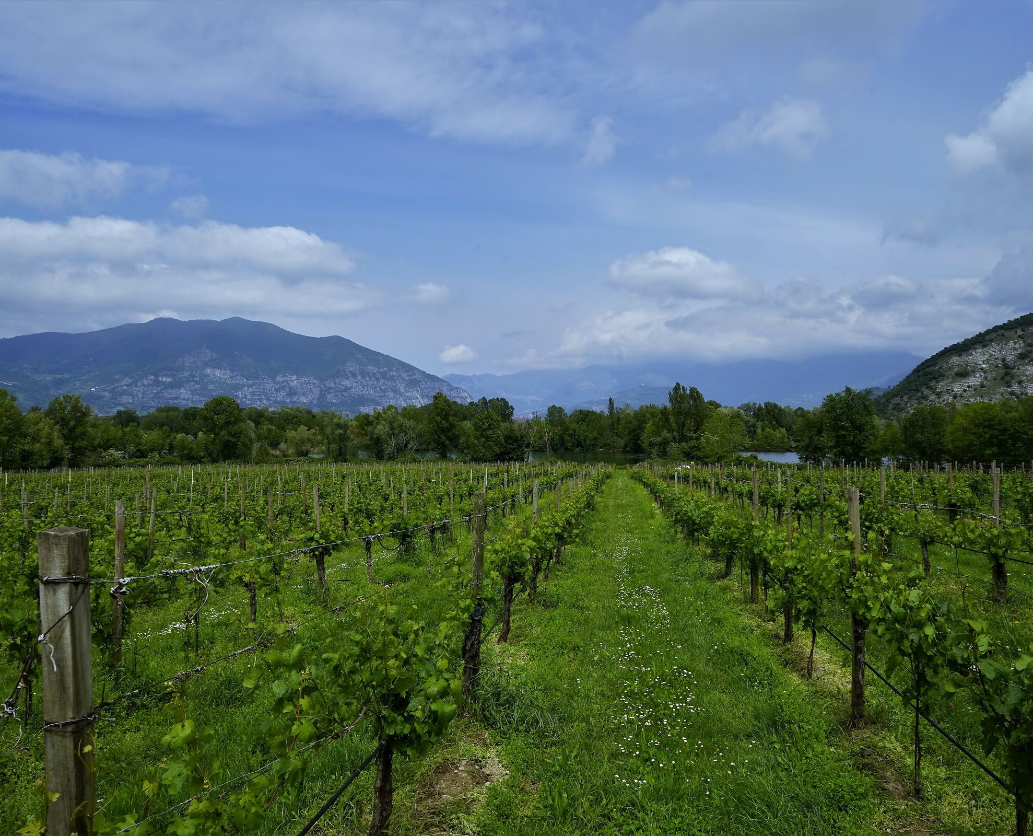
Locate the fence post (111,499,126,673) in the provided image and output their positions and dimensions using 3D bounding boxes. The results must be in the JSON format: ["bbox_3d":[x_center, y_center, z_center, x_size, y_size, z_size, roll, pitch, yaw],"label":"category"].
[{"bbox_3d":[-3.161,1.351,6.633,0.066,1.390,0.066,0,-2,8],"label":"fence post"}]

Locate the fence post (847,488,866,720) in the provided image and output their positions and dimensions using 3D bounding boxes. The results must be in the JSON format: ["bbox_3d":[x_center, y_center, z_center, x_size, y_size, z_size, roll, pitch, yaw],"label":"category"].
[{"bbox_3d":[2.210,1.232,5.447,0.082,1.540,0.082,0,-2,7],"label":"fence post"}]

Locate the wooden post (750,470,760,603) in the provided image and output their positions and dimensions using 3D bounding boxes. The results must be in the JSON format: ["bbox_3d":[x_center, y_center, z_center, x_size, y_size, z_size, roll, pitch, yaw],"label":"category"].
[{"bbox_3d":[2.824,1.376,9.877,0.068,1.579,0.068,0,-2,8],"label":"wooden post"}]

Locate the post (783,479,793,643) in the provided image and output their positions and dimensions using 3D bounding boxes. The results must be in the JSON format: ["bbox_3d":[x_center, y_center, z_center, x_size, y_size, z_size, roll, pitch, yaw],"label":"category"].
[{"bbox_3d":[2.544,1.292,7.808,0.070,1.594,0.070,0,-2,8],"label":"post"}]

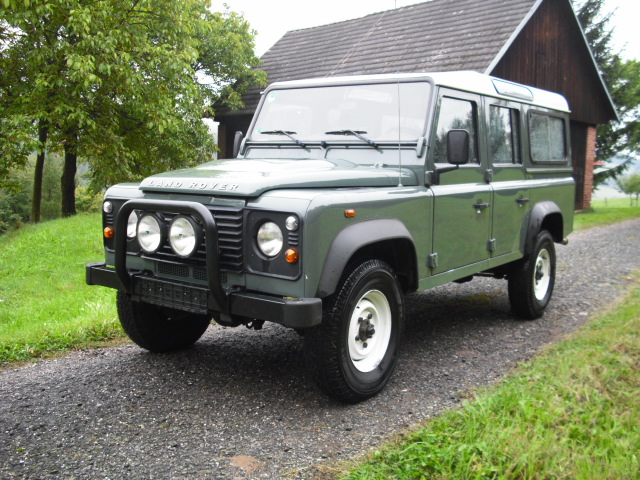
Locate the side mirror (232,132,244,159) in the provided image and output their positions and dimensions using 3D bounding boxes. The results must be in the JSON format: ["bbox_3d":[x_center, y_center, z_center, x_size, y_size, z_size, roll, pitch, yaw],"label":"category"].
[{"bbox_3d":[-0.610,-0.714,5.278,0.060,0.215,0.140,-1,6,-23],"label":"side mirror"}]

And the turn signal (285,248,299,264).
[{"bbox_3d":[-0.135,0.077,3.353,0.070,0.070,0.045,6,7,35],"label":"turn signal"}]

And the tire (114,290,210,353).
[{"bbox_3d":[-0.998,0.351,4.631,0.215,0.760,0.760,6,7,35],"label":"tire"}]

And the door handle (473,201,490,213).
[{"bbox_3d":[1.087,-0.225,4.727,0.060,0.085,0.170,6,7,35],"label":"door handle"}]

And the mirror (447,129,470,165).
[{"bbox_3d":[0.837,-0.565,4.256,0.140,0.215,0.060,3,6,13],"label":"mirror"}]

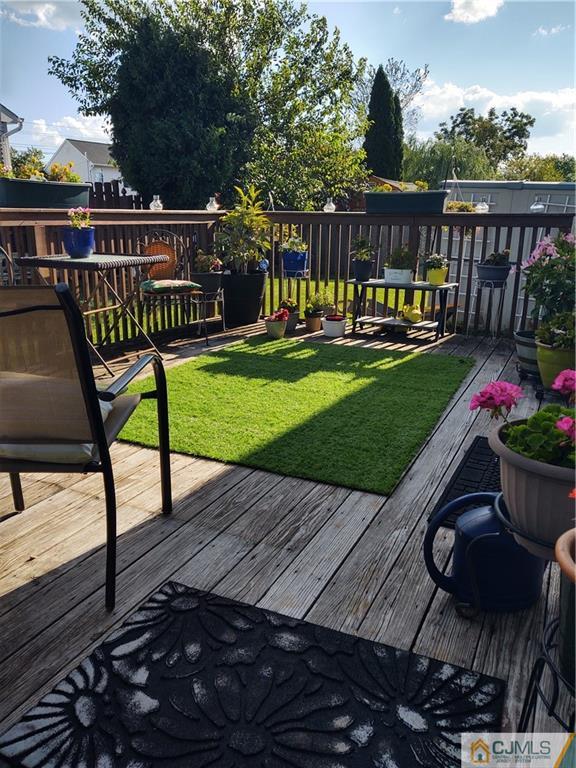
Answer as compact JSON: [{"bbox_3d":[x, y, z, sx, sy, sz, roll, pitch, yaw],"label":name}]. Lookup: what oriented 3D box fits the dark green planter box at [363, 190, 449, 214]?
[{"bbox_3d":[1.072,-1.644,5.434,0.740,0.200,0.210,8,17,24],"label":"dark green planter box"}]

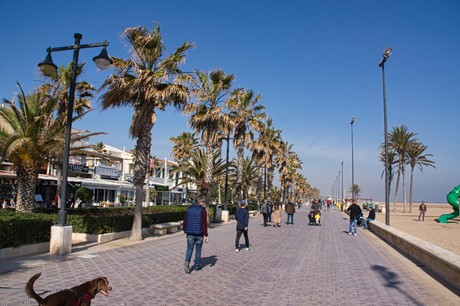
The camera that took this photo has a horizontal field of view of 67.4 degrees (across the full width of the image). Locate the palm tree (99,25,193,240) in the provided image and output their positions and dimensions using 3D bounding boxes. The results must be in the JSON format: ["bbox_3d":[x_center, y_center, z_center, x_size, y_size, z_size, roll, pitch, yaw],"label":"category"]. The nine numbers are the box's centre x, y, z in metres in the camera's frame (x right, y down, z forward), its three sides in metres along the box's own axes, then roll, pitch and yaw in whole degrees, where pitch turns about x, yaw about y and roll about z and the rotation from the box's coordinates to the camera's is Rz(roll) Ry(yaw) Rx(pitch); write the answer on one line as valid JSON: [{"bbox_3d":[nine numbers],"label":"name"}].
[{"bbox_3d":[-3.647,-1.023,14.430,3.750,9.056,3.750,-1,-8,15],"label":"palm tree"}]

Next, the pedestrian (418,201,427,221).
[{"bbox_3d":[17.687,5.368,31.699,0.580,1.760,0.420,-3,-9,29],"label":"pedestrian"}]

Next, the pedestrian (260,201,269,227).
[{"bbox_3d":[2.192,3.724,21.528,0.580,1.700,0.500,-1,-8,16],"label":"pedestrian"}]

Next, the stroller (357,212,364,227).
[{"bbox_3d":[8.965,4.490,23.721,0.580,1.020,0.900,5,-9,-29],"label":"stroller"}]

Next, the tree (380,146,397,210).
[{"bbox_3d":[25.574,4.300,55.680,3.100,10.490,3.100,-1,-8,15],"label":"tree"}]

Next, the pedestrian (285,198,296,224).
[{"bbox_3d":[4.251,4.132,24.214,0.640,1.750,0.430,0,-8,14],"label":"pedestrian"}]

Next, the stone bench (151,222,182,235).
[{"bbox_3d":[-2.785,3.545,16.111,0.650,0.450,2.200,-1,-8,16],"label":"stone bench"}]

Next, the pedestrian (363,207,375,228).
[{"bbox_3d":[8.550,3.999,21.115,0.850,1.300,0.550,-1,-8,16],"label":"pedestrian"}]

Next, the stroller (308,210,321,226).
[{"bbox_3d":[5.872,4.516,23.962,0.720,1.000,0.900,0,-8,14],"label":"stroller"}]

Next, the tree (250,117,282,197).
[{"bbox_3d":[4.621,1.648,44.271,3.700,11.893,3.700,-1,-8,15],"label":"tree"}]

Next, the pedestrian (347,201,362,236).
[{"bbox_3d":[6.342,3.323,17.685,0.660,1.760,0.420,-1,-8,20],"label":"pedestrian"}]

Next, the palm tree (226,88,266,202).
[{"bbox_3d":[1.140,0.233,27.763,3.100,10.200,3.100,-1,-8,16],"label":"palm tree"}]

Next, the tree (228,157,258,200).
[{"bbox_3d":[1.754,3.681,39.731,4.000,6.500,4.000,-1,-8,16],"label":"tree"}]

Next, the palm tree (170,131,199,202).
[{"bbox_3d":[-4.163,2.067,33.325,2.750,7.800,2.750,-1,-8,16],"label":"palm tree"}]

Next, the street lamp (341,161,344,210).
[{"bbox_3d":[18.291,5.404,56.118,0.400,8.000,1.000,-1,-8,16],"label":"street lamp"}]

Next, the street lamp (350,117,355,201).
[{"bbox_3d":[13.023,1.522,36.544,0.420,10.400,1.200,-1,-8,16],"label":"street lamp"}]

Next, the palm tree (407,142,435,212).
[{"bbox_3d":[30.522,3.831,56.774,4.600,11.940,4.600,-1,-8,15],"label":"palm tree"}]

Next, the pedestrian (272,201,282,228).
[{"bbox_3d":[3.015,3.843,21.846,0.550,1.650,0.420,0,-8,14],"label":"pedestrian"}]

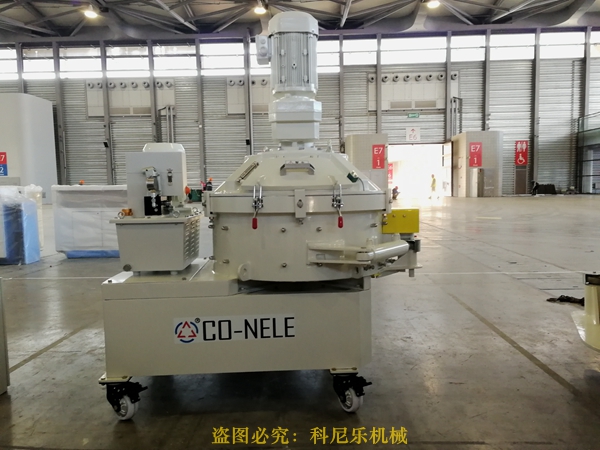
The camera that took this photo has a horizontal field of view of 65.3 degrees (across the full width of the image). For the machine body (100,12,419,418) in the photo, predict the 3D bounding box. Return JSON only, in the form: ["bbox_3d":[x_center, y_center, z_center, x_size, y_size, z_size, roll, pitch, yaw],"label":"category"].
[{"bbox_3d":[-0.135,-0.115,2.133,1.339,1.657,0.870,-1,4,-3],"label":"machine body"}]

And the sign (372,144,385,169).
[{"bbox_3d":[5.718,-4.933,34.000,0.886,1.758,0.050,-1,4,2],"label":"sign"}]

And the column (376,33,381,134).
[{"bbox_3d":[6.374,-8.686,37.494,0.330,13.105,0.420,-1,4,2],"label":"column"}]

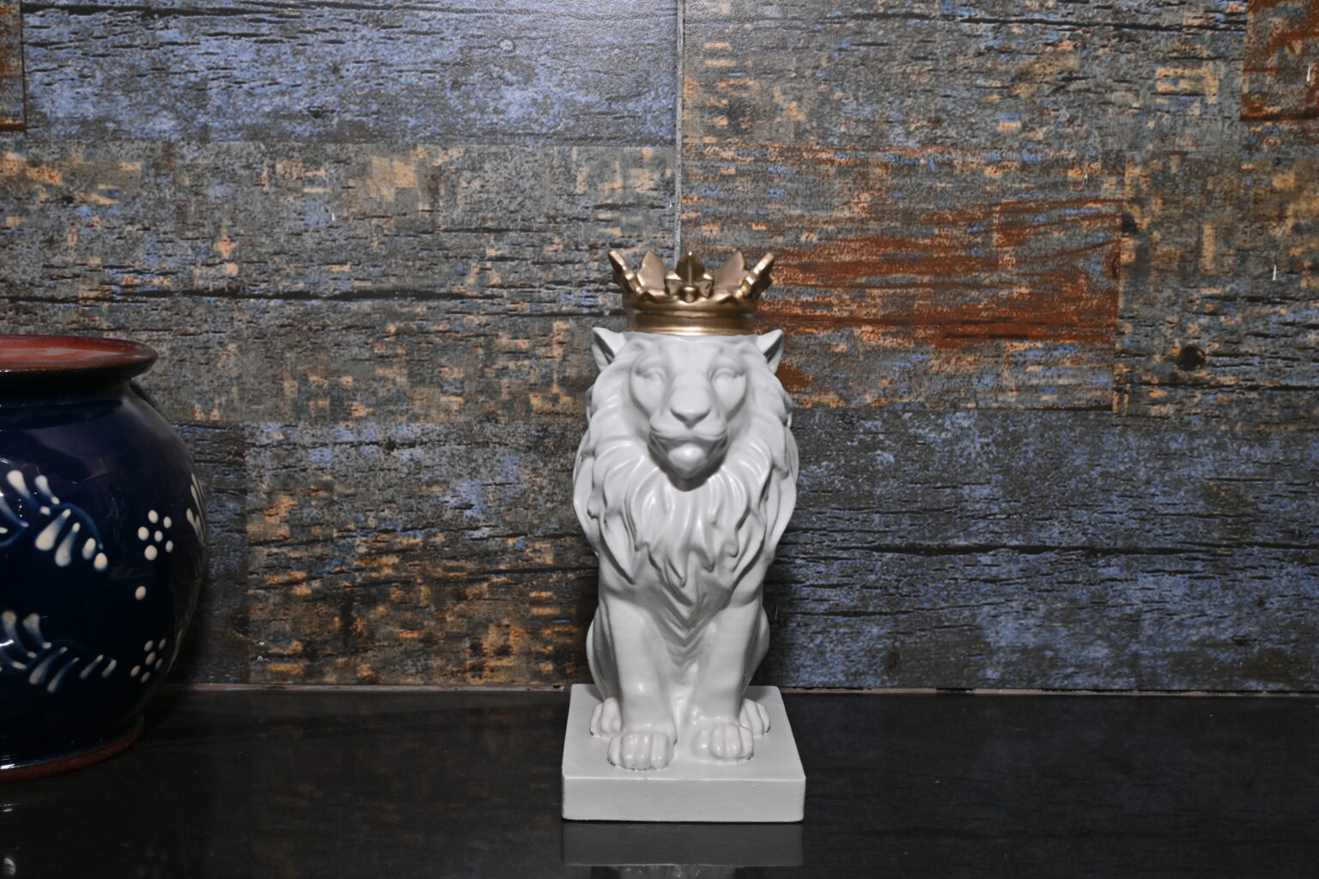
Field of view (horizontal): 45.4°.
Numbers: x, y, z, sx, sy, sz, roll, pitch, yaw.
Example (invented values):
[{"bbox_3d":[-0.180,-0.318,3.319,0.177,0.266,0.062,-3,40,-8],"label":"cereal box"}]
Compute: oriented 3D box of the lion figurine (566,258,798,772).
[{"bbox_3d":[0.011,0.023,0.652,0.093,0.201,0.098,1,9,-1],"label":"lion figurine"}]

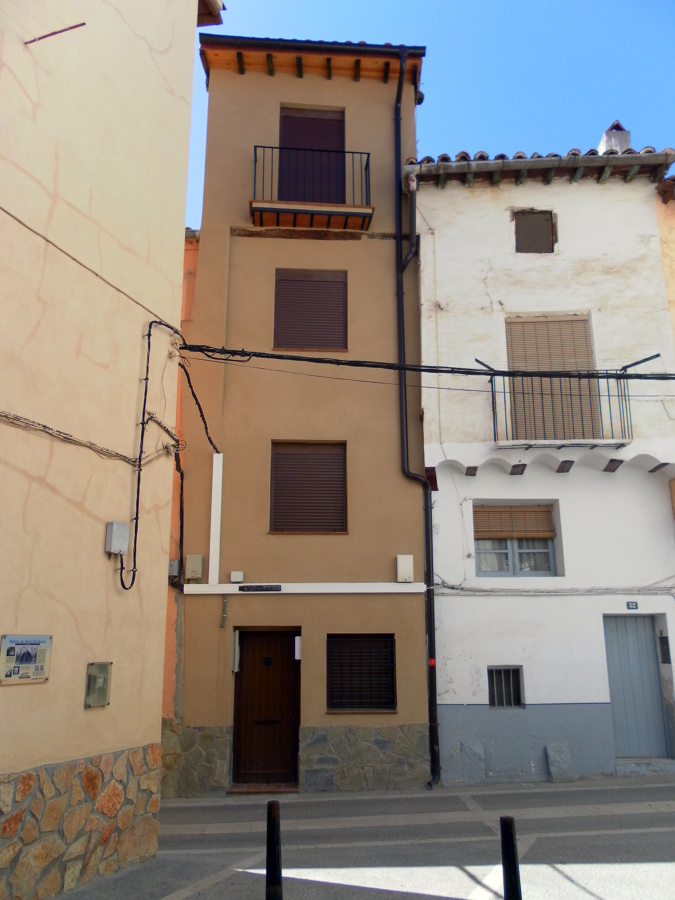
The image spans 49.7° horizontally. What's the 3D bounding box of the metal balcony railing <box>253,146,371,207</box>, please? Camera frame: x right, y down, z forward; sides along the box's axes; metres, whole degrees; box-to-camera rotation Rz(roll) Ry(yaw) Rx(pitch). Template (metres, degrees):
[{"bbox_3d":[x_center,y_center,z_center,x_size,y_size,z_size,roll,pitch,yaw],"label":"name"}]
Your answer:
[{"bbox_3d":[-0.403,-4.213,11.569,1.807,0.980,0.440,1,-13,-4],"label":"metal balcony railing"}]

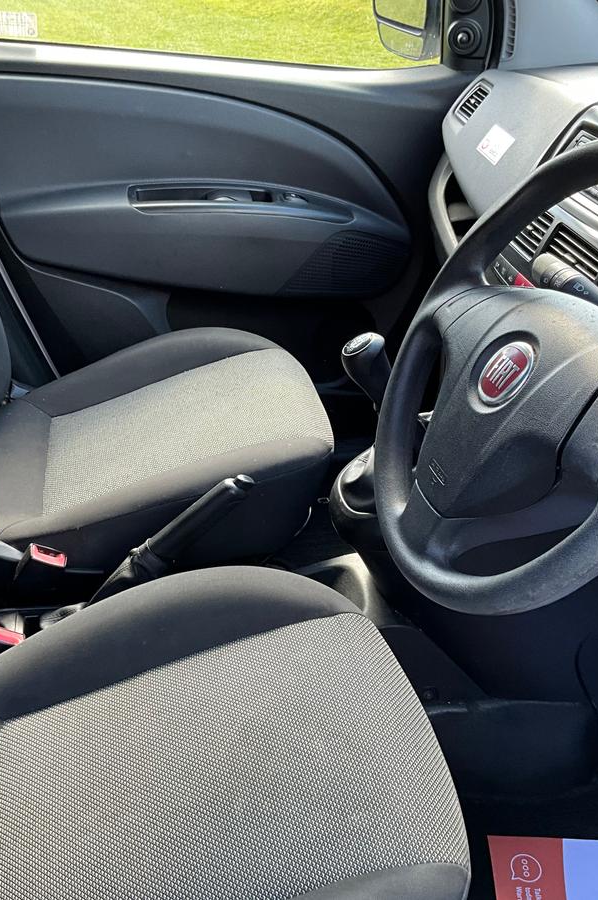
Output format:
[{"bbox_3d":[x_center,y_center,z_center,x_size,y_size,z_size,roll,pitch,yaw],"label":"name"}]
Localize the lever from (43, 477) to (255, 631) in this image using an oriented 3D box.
[{"bbox_3d":[-0.178,0.134,1.219,0.314,0.068,0.055,-36,32,6],"label":"lever"}]

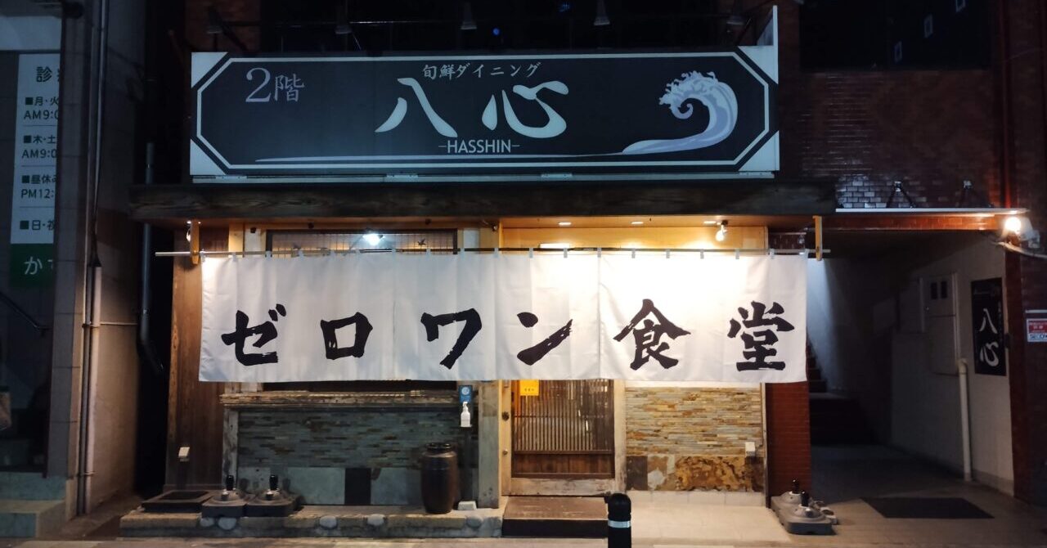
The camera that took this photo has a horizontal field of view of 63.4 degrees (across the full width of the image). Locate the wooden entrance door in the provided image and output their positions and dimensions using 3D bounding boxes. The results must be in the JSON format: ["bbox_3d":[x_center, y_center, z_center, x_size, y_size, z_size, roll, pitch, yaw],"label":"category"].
[{"bbox_3d":[0.354,1.017,7.596,1.000,1.920,0.070,0,-4,2],"label":"wooden entrance door"}]

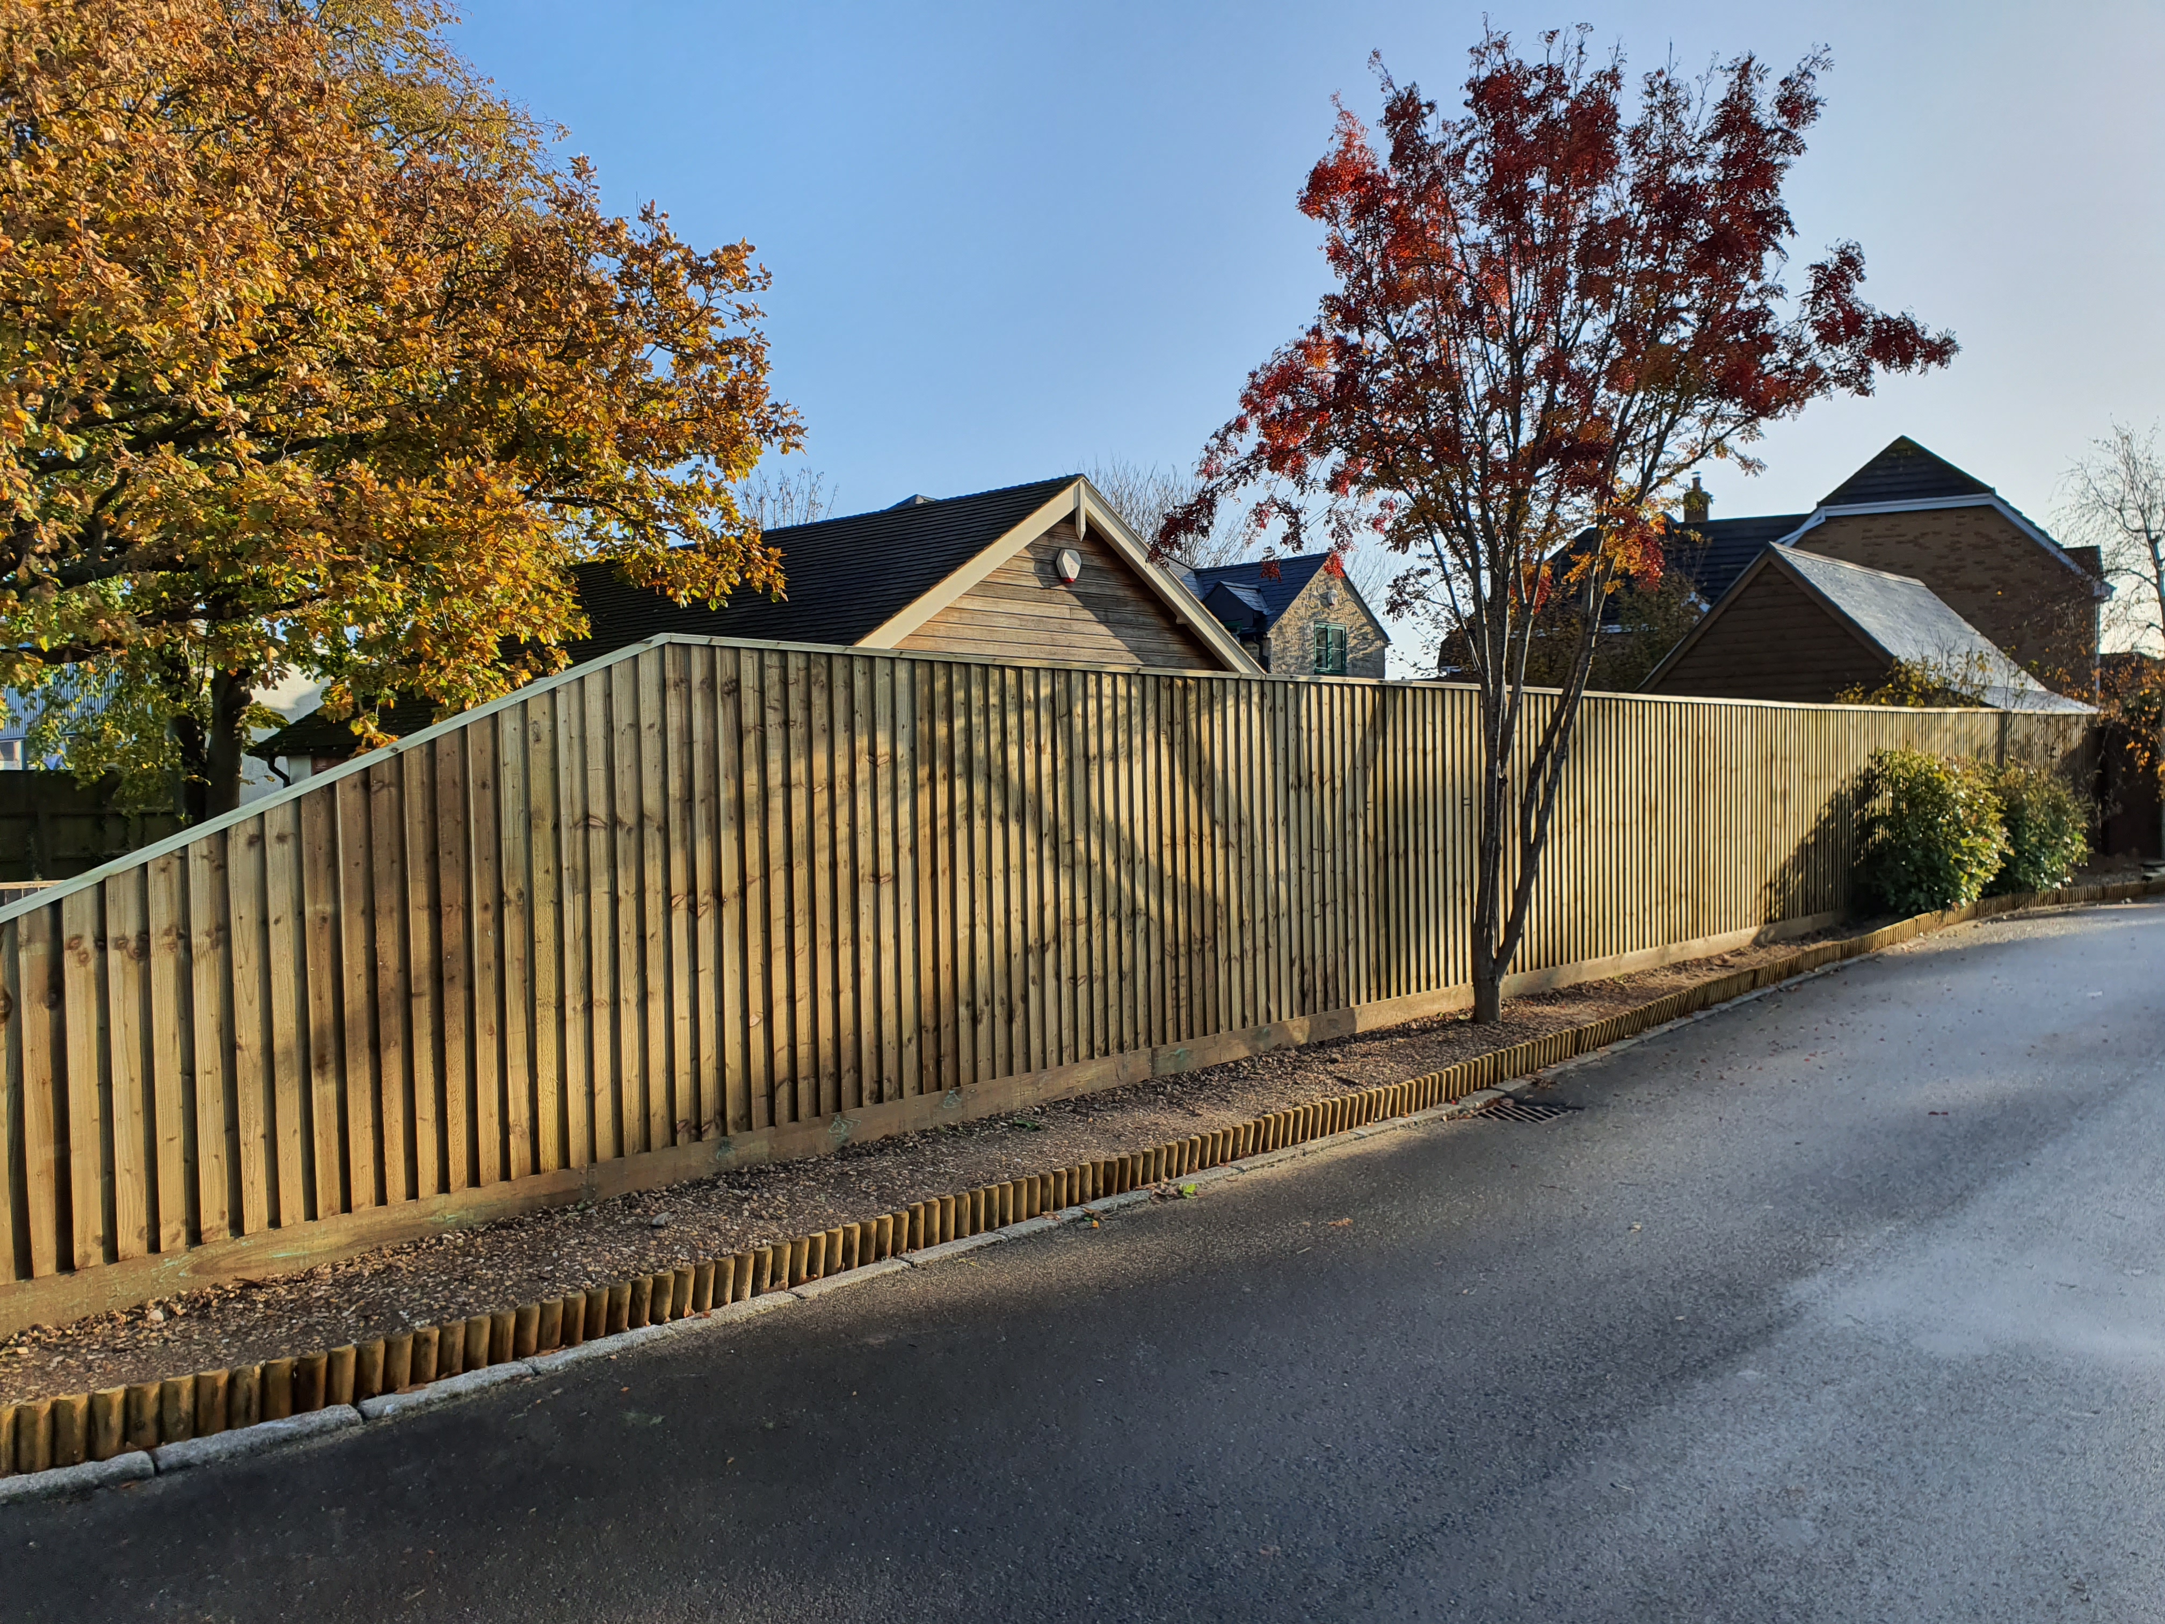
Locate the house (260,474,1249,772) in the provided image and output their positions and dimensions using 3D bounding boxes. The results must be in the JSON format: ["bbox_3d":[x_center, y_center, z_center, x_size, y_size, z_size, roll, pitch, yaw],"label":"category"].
[{"bbox_3d":[-3.518,-0.806,18.187,9.700,4.570,7.440,1,2,43],"label":"house"}]

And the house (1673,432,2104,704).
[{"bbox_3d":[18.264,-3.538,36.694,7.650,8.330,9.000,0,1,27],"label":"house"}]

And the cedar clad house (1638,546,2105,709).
[{"bbox_3d":[10.649,-1.158,22.264,4.700,4.380,6.200,1,2,43],"label":"cedar clad house"}]

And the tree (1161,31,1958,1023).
[{"bbox_3d":[2.596,-1.551,8.850,4.300,5.420,4.000,-1,1,0],"label":"tree"}]

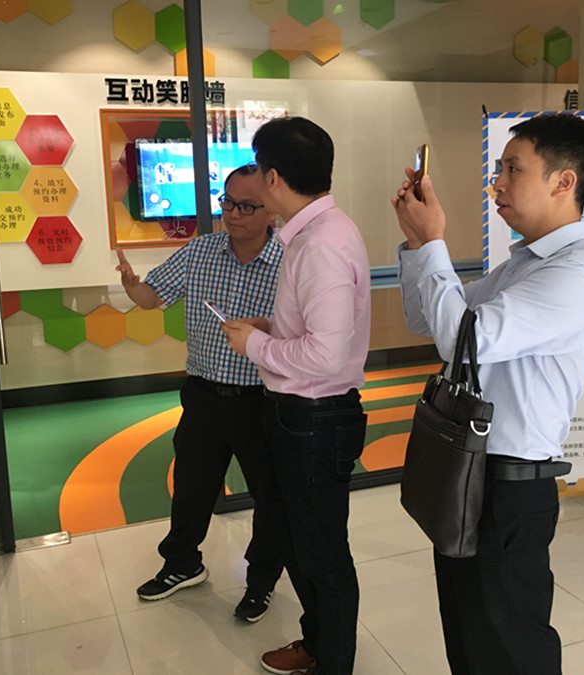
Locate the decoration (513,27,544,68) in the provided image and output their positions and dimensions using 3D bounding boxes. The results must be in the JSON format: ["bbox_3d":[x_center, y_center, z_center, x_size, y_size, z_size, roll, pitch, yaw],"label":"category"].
[{"bbox_3d":[2.128,-2.612,6.779,0.305,0.352,0.025,-5,11,-19],"label":"decoration"}]

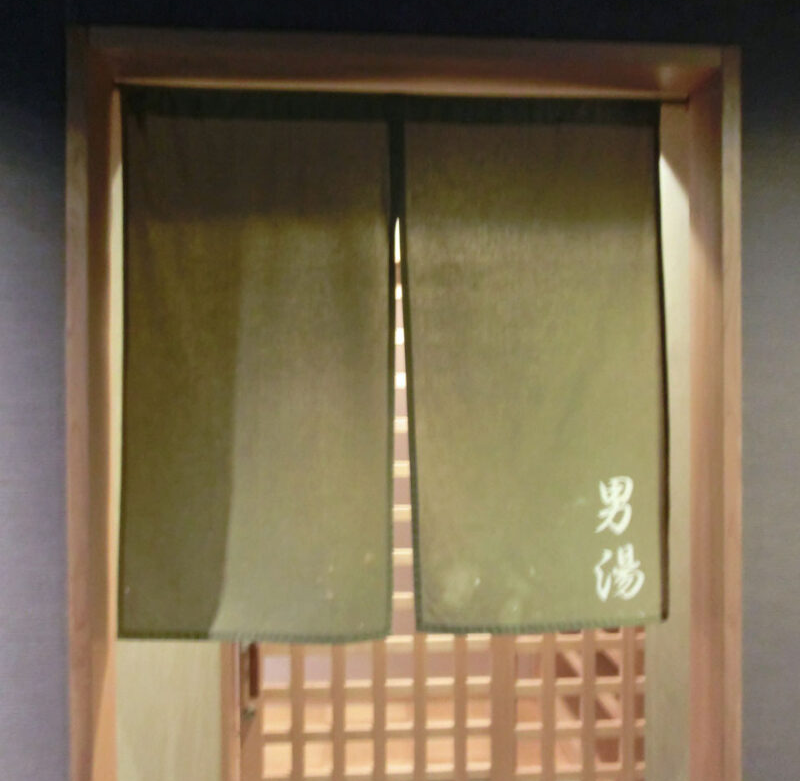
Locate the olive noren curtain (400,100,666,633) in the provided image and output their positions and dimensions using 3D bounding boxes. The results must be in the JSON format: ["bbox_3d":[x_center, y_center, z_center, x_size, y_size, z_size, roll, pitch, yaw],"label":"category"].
[{"bbox_3d":[0.232,-0.044,1.246,0.453,0.896,0.050,0,1,-4],"label":"olive noren curtain"}]

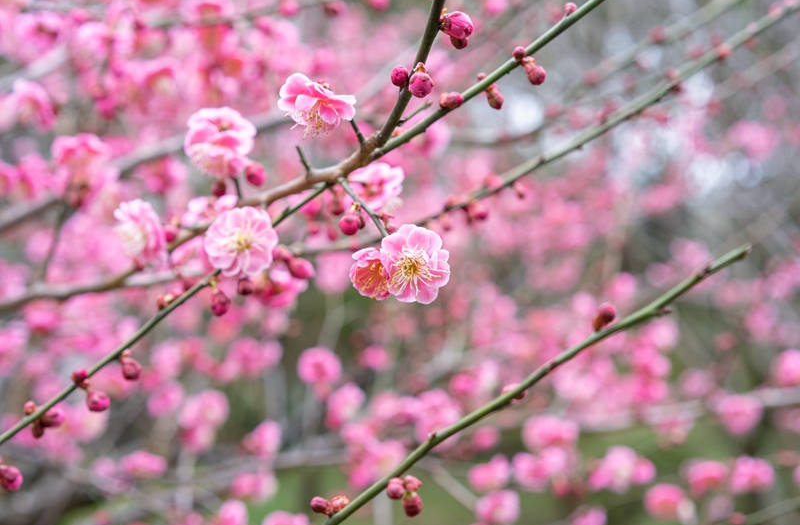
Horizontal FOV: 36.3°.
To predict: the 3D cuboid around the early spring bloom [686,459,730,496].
[{"bbox_3d":[0.201,0.141,0.800,0.026,0.024,0.015,0,30,-7],"label":"early spring bloom"}]

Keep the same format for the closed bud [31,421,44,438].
[{"bbox_3d":[-0.132,0.061,0.445,0.005,0.007,0.005,0,0,0],"label":"closed bud"}]

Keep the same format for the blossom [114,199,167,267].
[{"bbox_3d":[-0.112,-0.013,0.525,0.016,0.027,0.027,-23,15,-38],"label":"blossom"}]

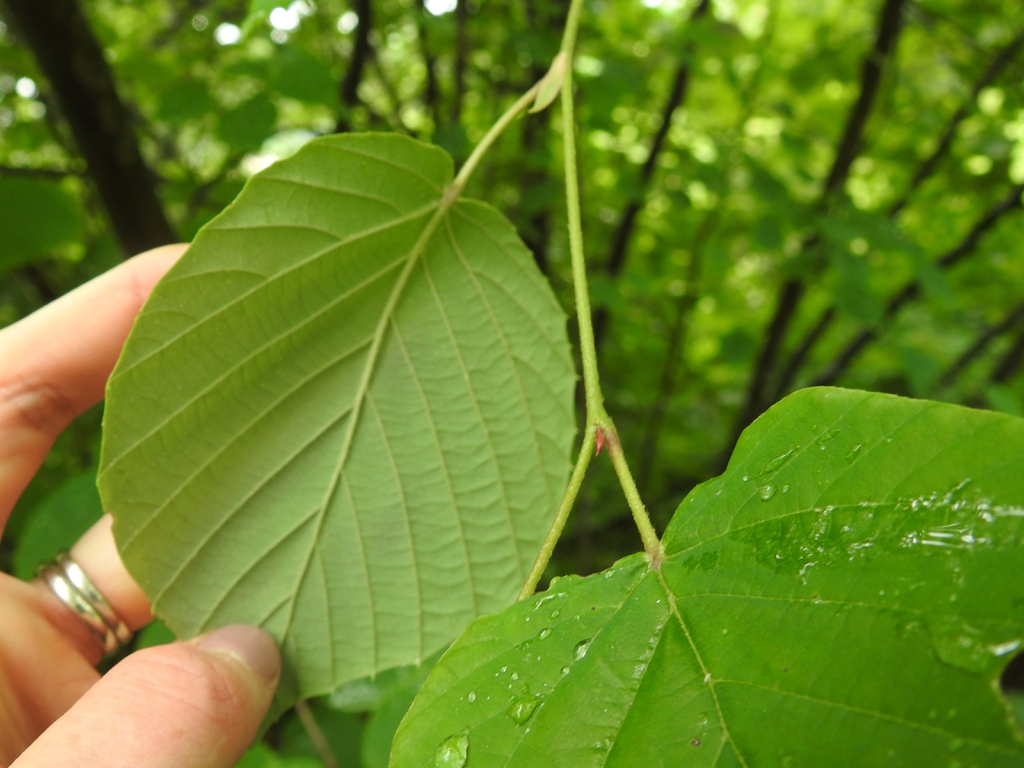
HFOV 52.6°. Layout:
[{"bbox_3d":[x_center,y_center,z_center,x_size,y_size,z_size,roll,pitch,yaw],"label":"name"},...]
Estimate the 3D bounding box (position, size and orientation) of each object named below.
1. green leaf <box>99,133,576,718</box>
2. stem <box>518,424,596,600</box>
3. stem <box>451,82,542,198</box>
[{"bbox_3d":[-0.028,0.008,0.175,0.076,0.102,0.018,18,-3,-3],"label":"green leaf"},{"bbox_3d":[0.007,0.021,0.170,0.003,0.030,0.003,21,-10,5],"label":"stem"},{"bbox_3d":[-0.003,-0.041,0.174,0.004,0.024,0.003,38,2,-9],"label":"stem"}]

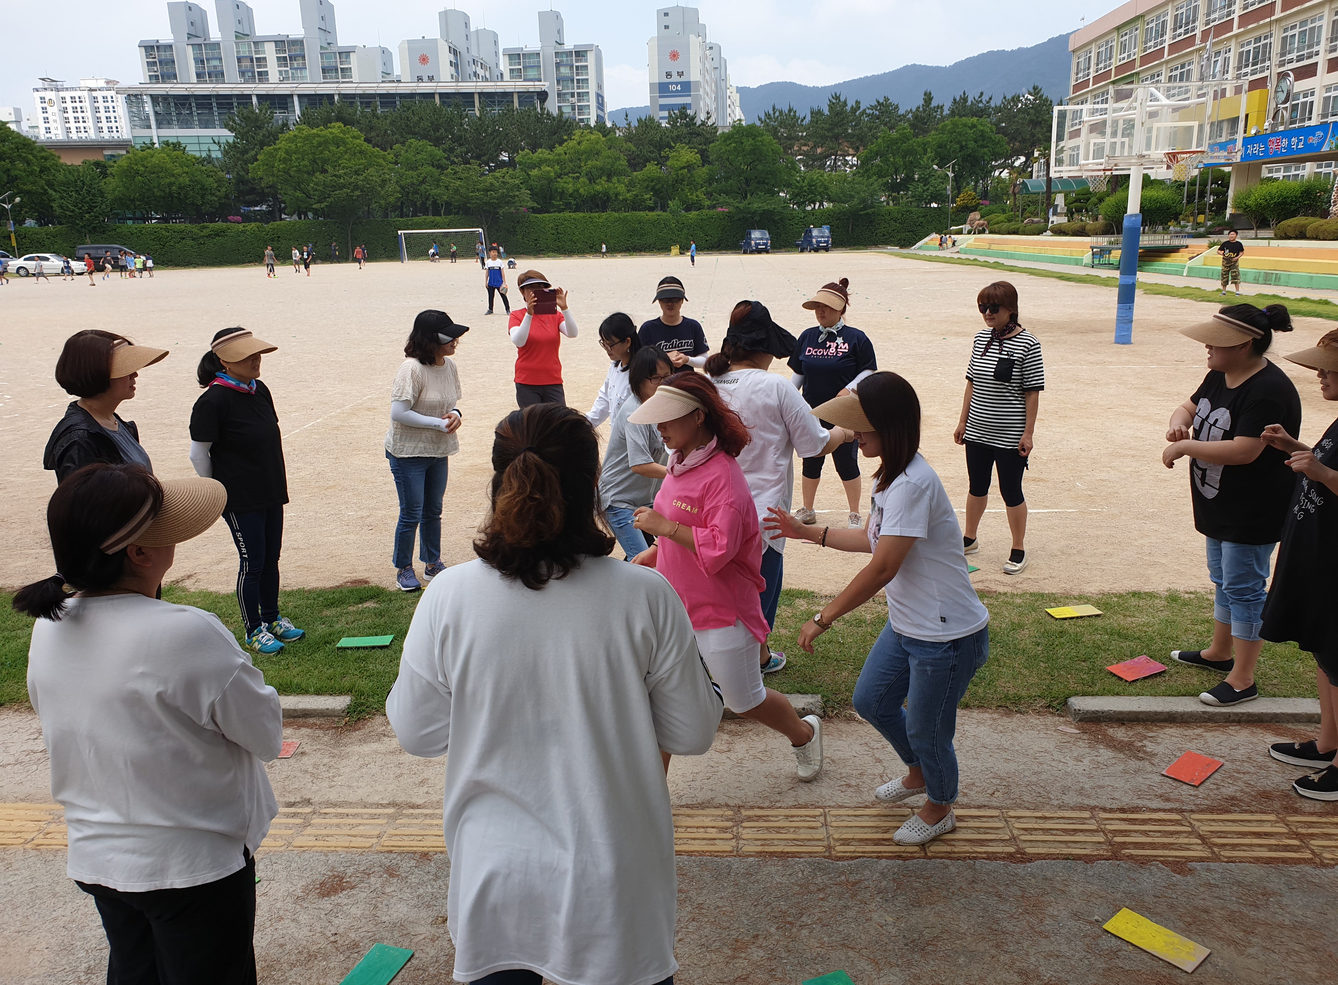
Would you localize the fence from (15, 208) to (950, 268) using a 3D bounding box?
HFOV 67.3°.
[{"bbox_3d":[-12.760,-20.930,82.500,75.611,3.400,1.000,-4,15,-8],"label":"fence"}]

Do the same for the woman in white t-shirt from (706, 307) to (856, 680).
[{"bbox_3d":[0.473,-0.022,4.435,0.550,1.624,0.580,12,20,43],"label":"woman in white t-shirt"}]

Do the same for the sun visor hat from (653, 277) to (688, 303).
[{"bbox_3d":[0.010,-1.347,6.726,0.250,0.150,0.260,-2,14,0],"label":"sun visor hat"}]

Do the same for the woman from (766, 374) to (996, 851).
[{"bbox_3d":[0.669,0.382,3.172,0.660,1.490,0.480,-4,15,-11],"label":"woman"}]

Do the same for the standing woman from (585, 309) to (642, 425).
[{"bbox_3d":[-0.271,-0.208,5.513,0.400,1.540,0.480,-12,18,-35],"label":"standing woman"}]

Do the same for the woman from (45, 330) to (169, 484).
[{"bbox_3d":[-2.128,0.171,3.973,0.400,1.620,0.480,0,15,6],"label":"woman"}]

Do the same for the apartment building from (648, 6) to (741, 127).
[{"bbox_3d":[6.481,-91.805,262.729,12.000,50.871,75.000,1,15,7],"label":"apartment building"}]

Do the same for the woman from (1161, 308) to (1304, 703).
[{"bbox_3d":[2.330,0.028,4.139,0.460,1.590,0.530,-4,15,-10],"label":"woman"}]

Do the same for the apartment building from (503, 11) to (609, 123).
[{"bbox_3d":[-25.225,-82.182,229.622,20.500,51.181,12.000,0,14,5],"label":"apartment building"}]

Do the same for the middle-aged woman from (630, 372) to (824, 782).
[{"bbox_3d":[0.190,0.350,3.393,0.680,1.496,0.480,-9,16,-26],"label":"middle-aged woman"}]

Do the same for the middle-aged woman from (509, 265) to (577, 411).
[{"bbox_3d":[-0.925,-0.791,7.428,0.500,1.675,0.450,-4,15,-10],"label":"middle-aged woman"}]

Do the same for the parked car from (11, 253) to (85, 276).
[{"bbox_3d":[-40.394,-14.848,65.600,4.750,1.420,1.820,-4,14,-8],"label":"parked car"}]

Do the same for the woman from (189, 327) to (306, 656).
[{"bbox_3d":[-2.030,-0.005,4.834,0.460,1.554,0.440,4,15,21],"label":"woman"}]

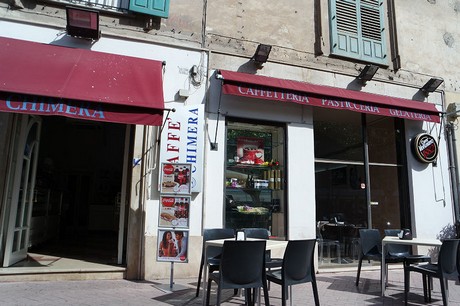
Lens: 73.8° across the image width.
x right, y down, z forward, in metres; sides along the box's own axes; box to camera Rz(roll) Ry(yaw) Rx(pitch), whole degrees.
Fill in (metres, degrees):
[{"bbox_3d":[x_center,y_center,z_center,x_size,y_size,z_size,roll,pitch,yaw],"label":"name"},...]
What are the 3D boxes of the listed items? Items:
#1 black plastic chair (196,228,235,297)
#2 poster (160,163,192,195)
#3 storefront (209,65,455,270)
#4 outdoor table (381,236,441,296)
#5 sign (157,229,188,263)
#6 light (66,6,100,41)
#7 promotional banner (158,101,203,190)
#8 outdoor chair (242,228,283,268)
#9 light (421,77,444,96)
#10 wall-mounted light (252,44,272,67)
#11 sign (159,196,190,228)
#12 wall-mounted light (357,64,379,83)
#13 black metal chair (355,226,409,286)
[{"bbox_3d":[-0.097,1.403,3.833,0.480,0.830,0.520,3,-9,-15],"label":"black plastic chair"},{"bbox_3d":[-0.780,0.385,4.453,0.436,0.445,0.030,1,-8,0],"label":"poster"},{"bbox_3d":[2.214,0.418,5.726,5.450,3.420,0.600,3,-9,-18],"label":"storefront"},{"bbox_3d":[2.544,1.580,4.244,0.700,0.730,0.700,-4,-10,31],"label":"outdoor table"},{"bbox_3d":[-0.816,1.340,4.420,0.455,0.455,0.030,1,-9,0],"label":"sign"},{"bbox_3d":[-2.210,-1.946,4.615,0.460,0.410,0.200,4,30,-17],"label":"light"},{"bbox_3d":[-0.758,-0.087,4.845,0.658,1.401,0.100,3,-9,-18],"label":"promotional banner"},{"bbox_3d":[0.456,1.478,4.114,0.460,0.840,0.530,5,-10,-20],"label":"outdoor chair"},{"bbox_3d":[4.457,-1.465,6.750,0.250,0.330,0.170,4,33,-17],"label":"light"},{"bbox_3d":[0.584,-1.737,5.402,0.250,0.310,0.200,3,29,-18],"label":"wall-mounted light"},{"bbox_3d":[-0.807,0.870,4.496,0.450,0.450,0.030,1,-9,0],"label":"sign"},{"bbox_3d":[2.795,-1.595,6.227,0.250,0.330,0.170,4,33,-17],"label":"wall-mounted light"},{"bbox_3d":[2.248,1.565,4.479,0.470,0.820,0.520,4,-9,-23],"label":"black metal chair"}]

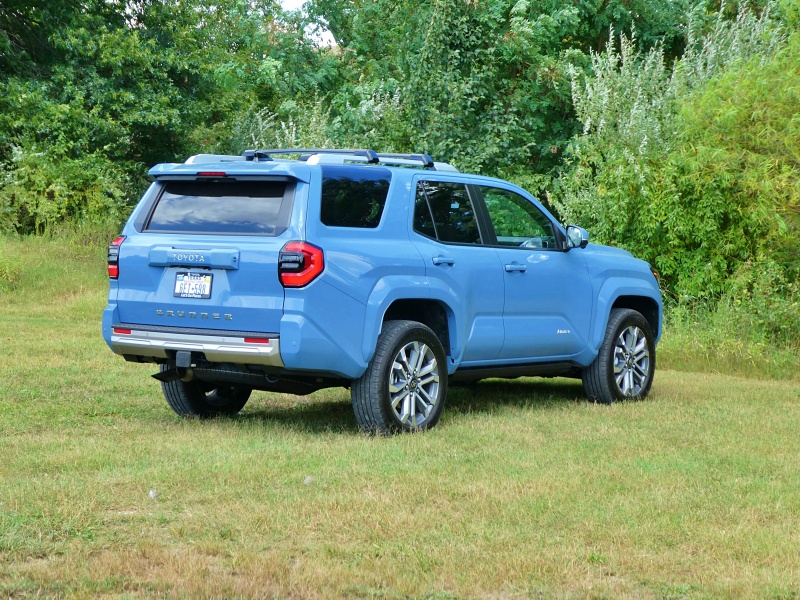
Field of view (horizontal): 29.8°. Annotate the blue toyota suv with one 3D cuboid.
[{"bbox_3d":[0.171,-0.069,11.153,2.030,1.880,4.950,3,3,37],"label":"blue toyota suv"}]

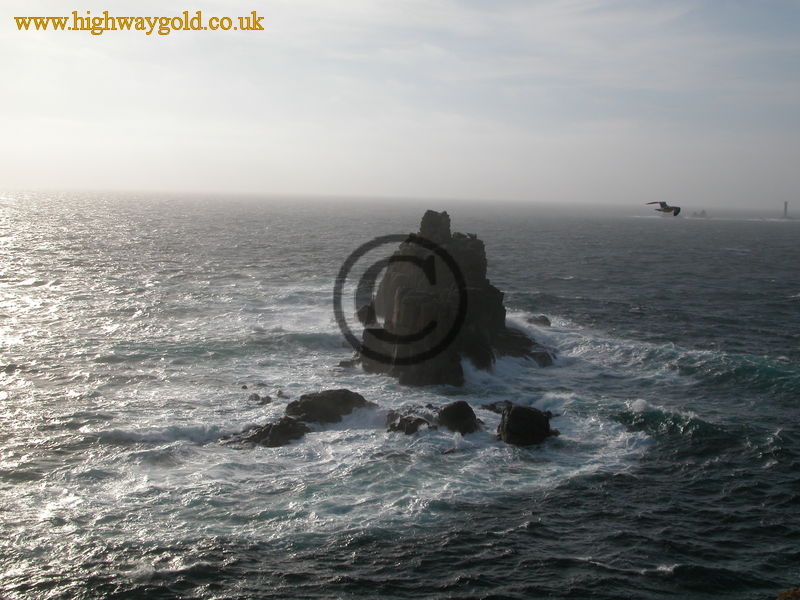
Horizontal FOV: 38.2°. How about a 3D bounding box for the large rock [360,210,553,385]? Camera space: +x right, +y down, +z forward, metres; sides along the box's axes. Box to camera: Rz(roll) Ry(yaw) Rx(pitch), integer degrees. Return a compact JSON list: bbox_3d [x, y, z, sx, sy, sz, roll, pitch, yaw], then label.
[{"bbox_3d":[12.052,-1.735,238.809,40.000,32.500,38.000,2,5,0],"label":"large rock"}]

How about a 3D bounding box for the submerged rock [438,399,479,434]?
[{"bbox_3d":[8.530,16.830,166.730,5.600,4.200,5.000,2,5,3],"label":"submerged rock"}]

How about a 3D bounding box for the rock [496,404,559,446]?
[{"bbox_3d":[17.840,17.330,160.620,8.400,4.900,6.200,2,5,7],"label":"rock"}]

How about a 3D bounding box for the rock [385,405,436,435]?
[{"bbox_3d":[1.720,17.160,165.890,7.100,3.300,6.000,2,5,1],"label":"rock"}]

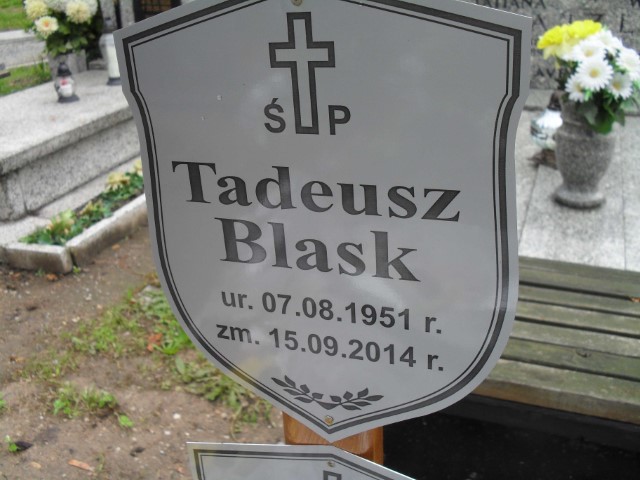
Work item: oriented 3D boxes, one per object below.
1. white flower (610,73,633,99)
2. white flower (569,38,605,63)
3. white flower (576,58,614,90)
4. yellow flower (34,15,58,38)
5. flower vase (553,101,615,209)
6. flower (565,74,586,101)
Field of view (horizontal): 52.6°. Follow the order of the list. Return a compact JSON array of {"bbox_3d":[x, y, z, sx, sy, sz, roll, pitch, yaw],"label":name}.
[{"bbox_3d":[0.660,-0.341,1.430,0.066,0.066,0.032,4,9,15],"label":"white flower"},{"bbox_3d":[0.591,-0.417,1.430,0.082,0.035,0.075,7,66,21],"label":"white flower"},{"bbox_3d":[0.598,-0.363,1.410,0.084,0.082,0.033,7,11,21],"label":"white flower"},{"bbox_3d":[-1.353,-1.056,3.200,0.115,0.115,0.055,-11,9,-14],"label":"yellow flower"},{"bbox_3d":[0.642,-0.220,1.558,0.145,0.260,0.145,7,28,21],"label":"flower vase"},{"bbox_3d":[0.573,-0.337,1.440,0.065,0.066,0.032,14,18,31],"label":"flower"}]

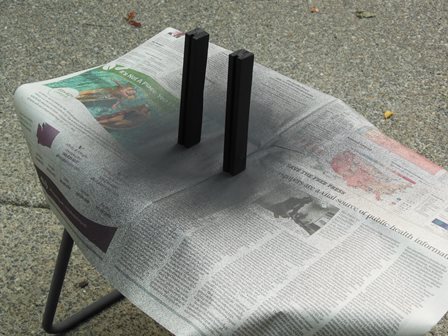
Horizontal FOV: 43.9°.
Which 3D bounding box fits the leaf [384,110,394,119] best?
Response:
[{"bbox_3d":[0.533,-0.172,1.794,0.031,0.012,0.029,5,33,0],"label":"leaf"}]

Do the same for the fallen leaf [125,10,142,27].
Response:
[{"bbox_3d":[-0.382,-0.630,2.346,0.080,0.042,0.095,5,33,0],"label":"fallen leaf"}]

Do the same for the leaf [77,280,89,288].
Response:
[{"bbox_3d":[-0.274,0.226,1.079,0.022,0.007,0.014,-16,38,-29],"label":"leaf"}]

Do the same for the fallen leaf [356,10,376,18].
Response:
[{"bbox_3d":[0.685,-0.738,2.674,0.092,0.020,0.058,5,33,0],"label":"fallen leaf"}]

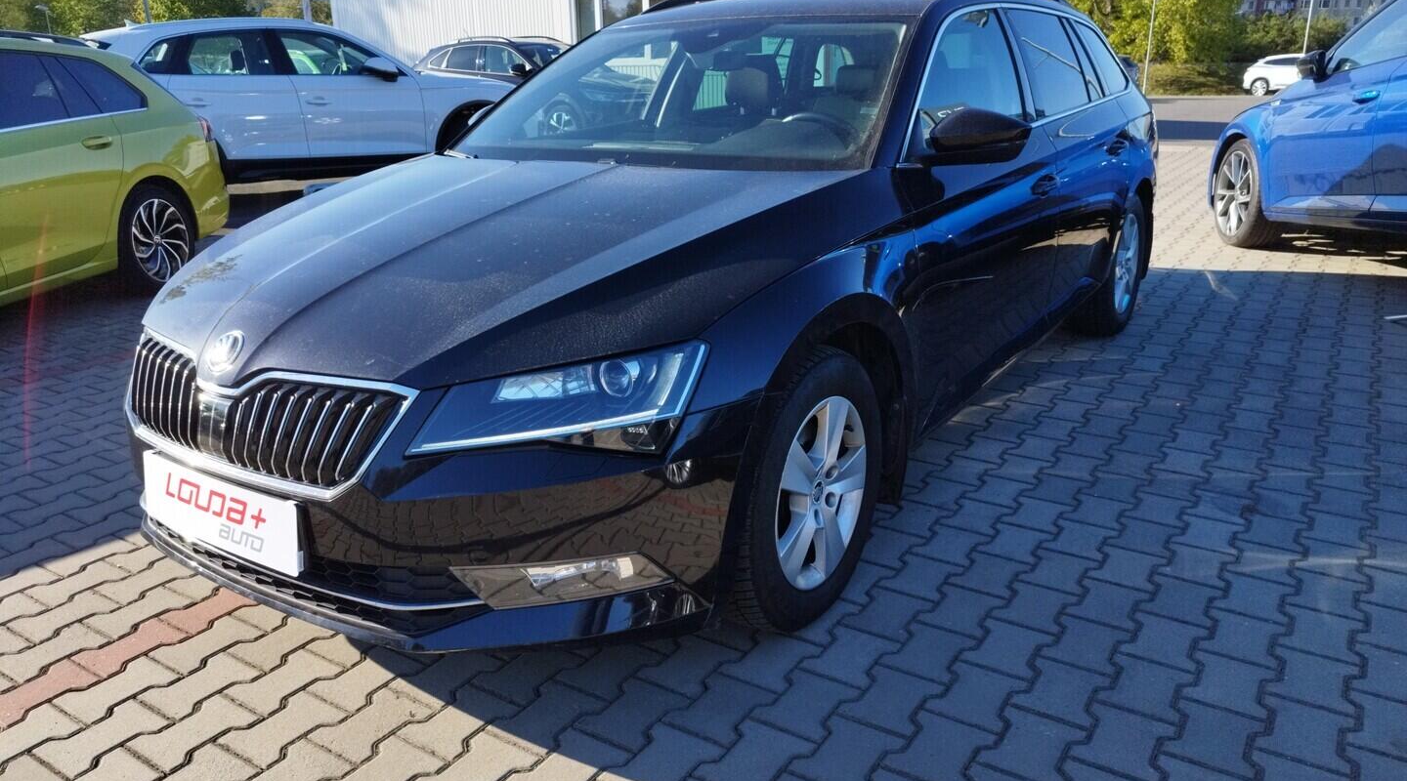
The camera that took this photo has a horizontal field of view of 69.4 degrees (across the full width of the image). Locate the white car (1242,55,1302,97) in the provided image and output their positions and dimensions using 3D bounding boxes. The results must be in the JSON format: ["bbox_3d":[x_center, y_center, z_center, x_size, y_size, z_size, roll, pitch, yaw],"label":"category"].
[{"bbox_3d":[23.057,-12.003,38.621,4.350,1.600,1.840,13,23,39],"label":"white car"}]

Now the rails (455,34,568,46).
[{"bbox_3d":[-3.048,-5.633,16.369,1.400,0.130,1.200,11,22,34],"label":"rails"}]

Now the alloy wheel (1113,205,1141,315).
[{"bbox_3d":[1.828,-0.582,4.559,0.160,0.445,0.445,10,22,33],"label":"alloy wheel"}]

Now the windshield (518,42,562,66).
[{"bbox_3d":[-2.192,-5.195,15.879,0.850,0.500,1.360,11,22,34],"label":"windshield"}]

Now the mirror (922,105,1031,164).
[{"bbox_3d":[0.740,-0.692,2.752,0.250,0.160,0.180,10,22,33],"label":"mirror"}]

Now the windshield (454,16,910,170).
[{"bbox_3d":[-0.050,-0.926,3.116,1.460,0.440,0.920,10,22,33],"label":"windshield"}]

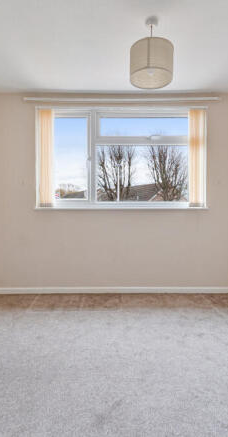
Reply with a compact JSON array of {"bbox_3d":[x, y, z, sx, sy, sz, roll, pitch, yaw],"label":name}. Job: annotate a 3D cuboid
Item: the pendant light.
[{"bbox_3d":[0.272,-1.209,1.827,0.304,0.407,0.304,0,2,0],"label":"pendant light"}]

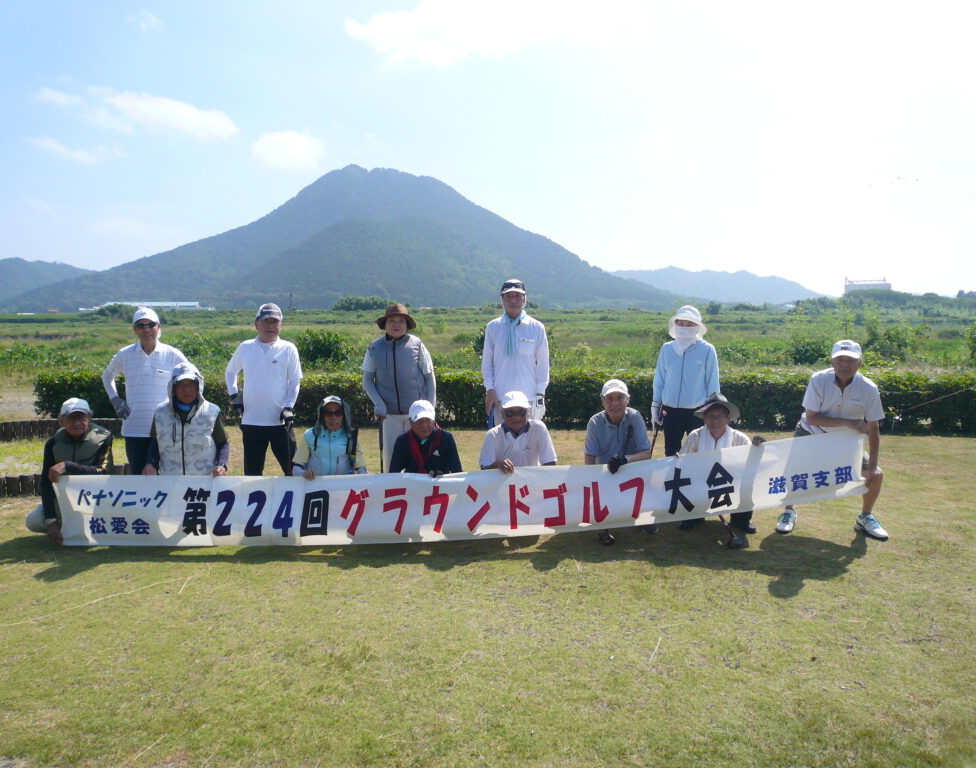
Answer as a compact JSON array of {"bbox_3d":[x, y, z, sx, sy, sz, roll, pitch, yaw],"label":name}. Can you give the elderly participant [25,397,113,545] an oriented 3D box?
[{"bbox_3d":[-2.870,0.603,5.681,0.560,0.960,0.600,-1,6,-14],"label":"elderly participant"}]

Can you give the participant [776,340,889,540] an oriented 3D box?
[{"bbox_3d":[2.502,0.369,5.980,0.720,1.370,0.640,1,5,12],"label":"participant"}]

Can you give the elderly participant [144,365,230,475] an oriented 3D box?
[{"bbox_3d":[-2.217,0.448,6.065,0.580,1.220,0.620,-1,5,-10],"label":"elderly participant"}]

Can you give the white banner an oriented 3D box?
[{"bbox_3d":[-0.094,0.717,5.752,5.500,0.680,0.200,0,5,-4],"label":"white banner"}]

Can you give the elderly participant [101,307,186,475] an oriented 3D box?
[{"bbox_3d":[-2.698,0.208,6.495,0.610,1.623,0.360,-1,5,-11],"label":"elderly participant"}]

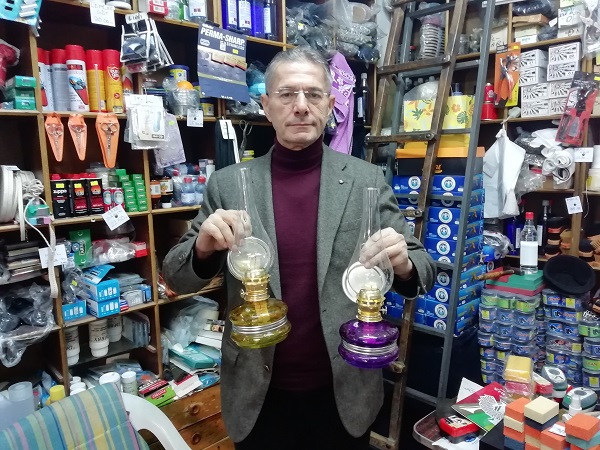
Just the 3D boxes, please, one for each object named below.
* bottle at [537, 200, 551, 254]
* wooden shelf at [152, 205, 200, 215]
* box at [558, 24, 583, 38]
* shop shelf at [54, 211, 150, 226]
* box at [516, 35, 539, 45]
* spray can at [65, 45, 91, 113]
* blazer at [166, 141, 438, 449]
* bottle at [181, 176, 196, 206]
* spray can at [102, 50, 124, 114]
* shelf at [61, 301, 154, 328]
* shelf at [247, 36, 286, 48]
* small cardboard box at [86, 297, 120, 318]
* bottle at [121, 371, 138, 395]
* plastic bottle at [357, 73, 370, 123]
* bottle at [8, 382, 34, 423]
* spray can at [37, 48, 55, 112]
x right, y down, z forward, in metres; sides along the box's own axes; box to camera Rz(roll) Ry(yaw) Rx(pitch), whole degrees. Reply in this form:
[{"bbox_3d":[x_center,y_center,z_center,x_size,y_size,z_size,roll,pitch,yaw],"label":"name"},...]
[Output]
[{"bbox_3d":[1.200,0.015,2.182,0.060,0.252,0.062,-6,10,-31],"label":"bottle"},{"bbox_3d":[-0.508,-0.076,1.794,0.288,0.017,0.250,-9,12,-44],"label":"wooden shelf"},{"bbox_3d":[1.333,-0.928,2.201,0.104,0.060,0.150,6,11,41],"label":"box"},{"bbox_3d":[-0.732,-0.039,1.577,0.309,0.016,0.250,-9,12,-44],"label":"shop shelf"},{"bbox_3d":[1.191,-0.933,2.326,0.100,0.042,0.130,6,11,41],"label":"box"},{"bbox_3d":[-0.760,-0.496,1.544,0.059,0.222,0.059,-7,10,-33],"label":"spray can"},{"bbox_3d":[-0.004,0.193,1.140,0.650,0.780,0.360,-1,8,0],"label":"blazer"},{"bbox_3d":[-0.433,-0.135,1.753,0.056,0.116,0.050,-9,12,-44],"label":"bottle"},{"bbox_3d":[-0.663,-0.511,1.626,0.059,0.224,0.059,-1,8,0],"label":"spray can"},{"bbox_3d":[-0.726,0.289,1.627,0.310,0.017,0.250,-9,12,-44],"label":"shelf"},{"bbox_3d":[-0.277,-0.771,1.928,0.325,0.018,0.250,-9,12,-44],"label":"shelf"},{"bbox_3d":[-0.670,0.266,1.530,0.071,0.053,0.140,-8,11,-41],"label":"small cardboard box"},{"bbox_3d":[-0.620,0.597,1.648,0.050,0.100,0.050,-8,11,-40],"label":"bottle"},{"bbox_3d":[0.357,-0.695,2.514,0.074,0.283,0.074,-1,8,0],"label":"plastic bottle"},{"bbox_3d":[-0.793,0.555,1.297,0.062,0.190,0.062,-9,12,-44],"label":"bottle"},{"bbox_3d":[-0.881,-0.488,1.541,0.058,0.214,0.058,-7,10,-34],"label":"spray can"}]

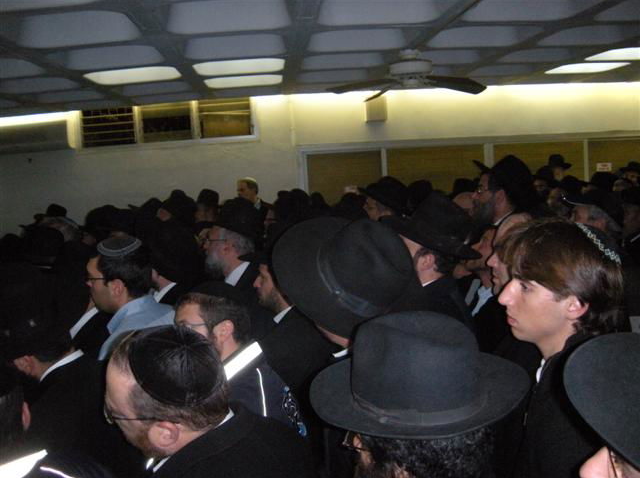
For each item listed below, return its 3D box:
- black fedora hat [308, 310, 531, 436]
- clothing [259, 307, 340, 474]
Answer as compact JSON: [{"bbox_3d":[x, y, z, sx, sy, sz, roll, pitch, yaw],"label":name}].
[{"bbox_3d":[0.149,0.196,1.030,0.350,0.147,0.315,2,9,38],"label":"black fedora hat"},{"bbox_3d":[-0.075,0.580,2.120,0.320,0.750,0.480,-1,7,15],"label":"clothing"}]

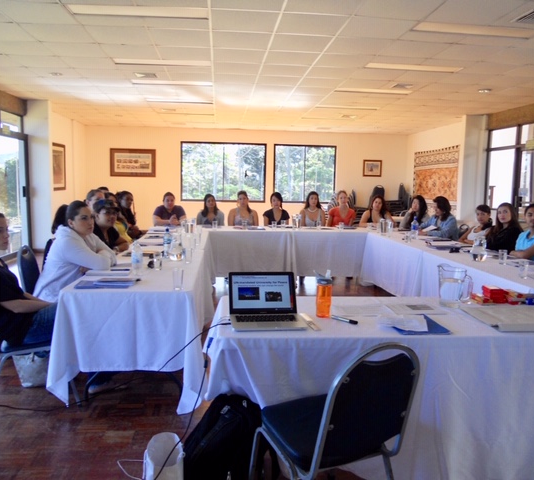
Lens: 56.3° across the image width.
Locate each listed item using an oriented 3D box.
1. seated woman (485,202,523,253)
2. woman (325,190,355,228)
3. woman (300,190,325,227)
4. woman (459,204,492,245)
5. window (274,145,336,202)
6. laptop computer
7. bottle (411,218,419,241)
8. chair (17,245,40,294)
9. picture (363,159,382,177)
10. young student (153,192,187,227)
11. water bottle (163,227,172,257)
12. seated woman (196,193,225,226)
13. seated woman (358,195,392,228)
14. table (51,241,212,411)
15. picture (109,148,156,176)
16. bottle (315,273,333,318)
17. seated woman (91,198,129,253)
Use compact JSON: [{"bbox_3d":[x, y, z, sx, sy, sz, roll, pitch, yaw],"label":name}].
[{"bbox_3d":[2.560,0.245,5.342,0.660,1.240,0.500,-3,7,-35],"label":"seated woman"},{"bbox_3d":[1.157,-0.086,7.662,0.460,1.325,0.720,1,6,-2],"label":"woman"},{"bbox_3d":[0.714,-0.080,7.620,0.460,1.304,0.720,1,6,-3],"label":"woman"},{"bbox_3d":[2.367,0.194,5.820,0.750,1.199,0.480,-5,8,-45],"label":"woman"},{"bbox_3d":[1.024,-1.758,13.281,1.666,1.547,0.100,1,6,-6],"label":"window"},{"bbox_3d":[-0.003,0.285,2.334,0.327,0.205,0.335,0,6,-7],"label":"laptop computer"},{"bbox_3d":[1.899,-0.153,6.408,0.090,0.275,0.090,1,6,-5],"label":"bottle"},{"bbox_3d":[-1.585,0.490,3.914,0.600,0.890,0.460,0,6,-7],"label":"chair"},{"bbox_3d":[2.838,-1.911,13.391,0.523,0.465,0.035,1,6,-6],"label":"picture"},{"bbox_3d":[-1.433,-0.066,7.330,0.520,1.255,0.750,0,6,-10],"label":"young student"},{"bbox_3d":[-0.853,0.024,4.278,0.067,0.246,0.067,1,6,-6],"label":"water bottle"},{"bbox_3d":[-0.892,-0.106,7.957,0.480,1.250,0.660,0,6,-8],"label":"seated woman"},{"bbox_3d":[1.689,-0.047,7.718,0.500,1.257,0.720,1,6,1],"label":"seated woman"},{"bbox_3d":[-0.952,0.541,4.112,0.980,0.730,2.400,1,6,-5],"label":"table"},{"bbox_3d":[-3.458,-1.983,12.894,1.160,0.710,0.050,1,6,-5],"label":"picture"},{"bbox_3d":[0.280,0.257,2.397,0.083,0.219,0.077,1,6,-6],"label":"bottle"},{"bbox_3d":[-1.575,0.232,4.776,0.680,1.230,0.500,3,6,14],"label":"seated woman"}]

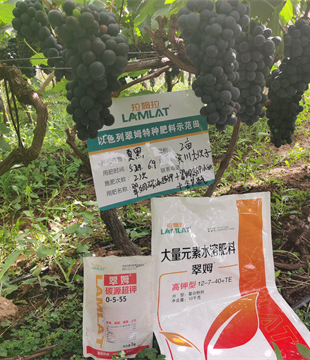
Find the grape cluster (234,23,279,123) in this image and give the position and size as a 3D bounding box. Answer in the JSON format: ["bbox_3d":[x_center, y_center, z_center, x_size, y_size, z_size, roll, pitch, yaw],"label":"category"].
[{"bbox_3d":[0.223,-0.236,0.840,0.112,0.222,0.105,4,18,11],"label":"grape cluster"}]

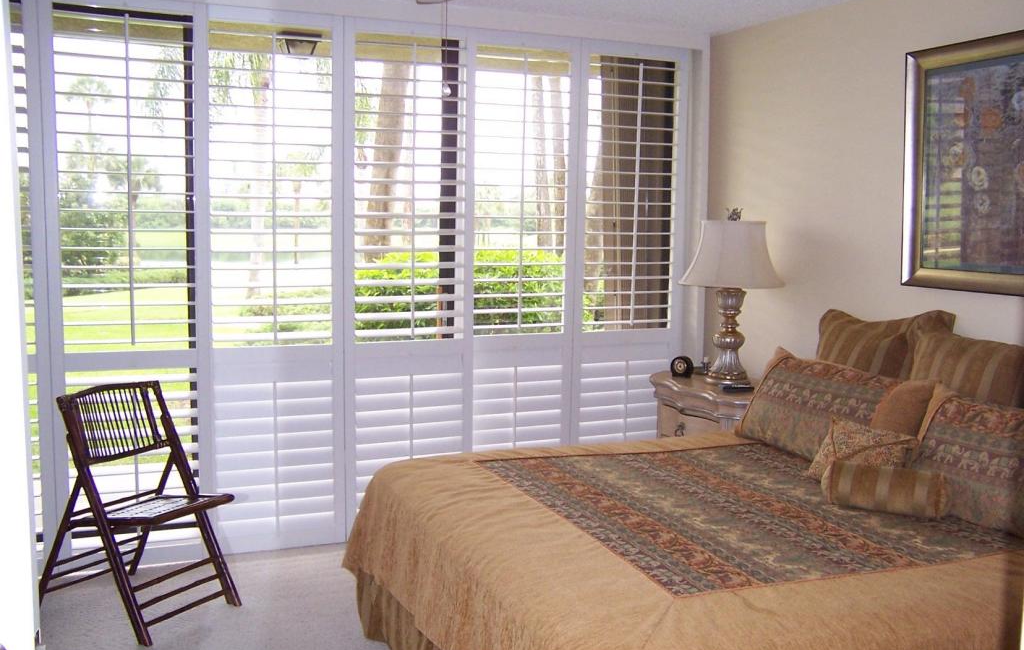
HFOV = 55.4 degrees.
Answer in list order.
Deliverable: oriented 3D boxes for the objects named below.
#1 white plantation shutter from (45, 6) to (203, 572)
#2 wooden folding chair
[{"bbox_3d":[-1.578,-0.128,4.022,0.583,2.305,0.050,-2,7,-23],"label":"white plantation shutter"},{"bbox_3d":[-1.425,0.659,3.701,0.650,0.845,0.470,4,7,29],"label":"wooden folding chair"}]

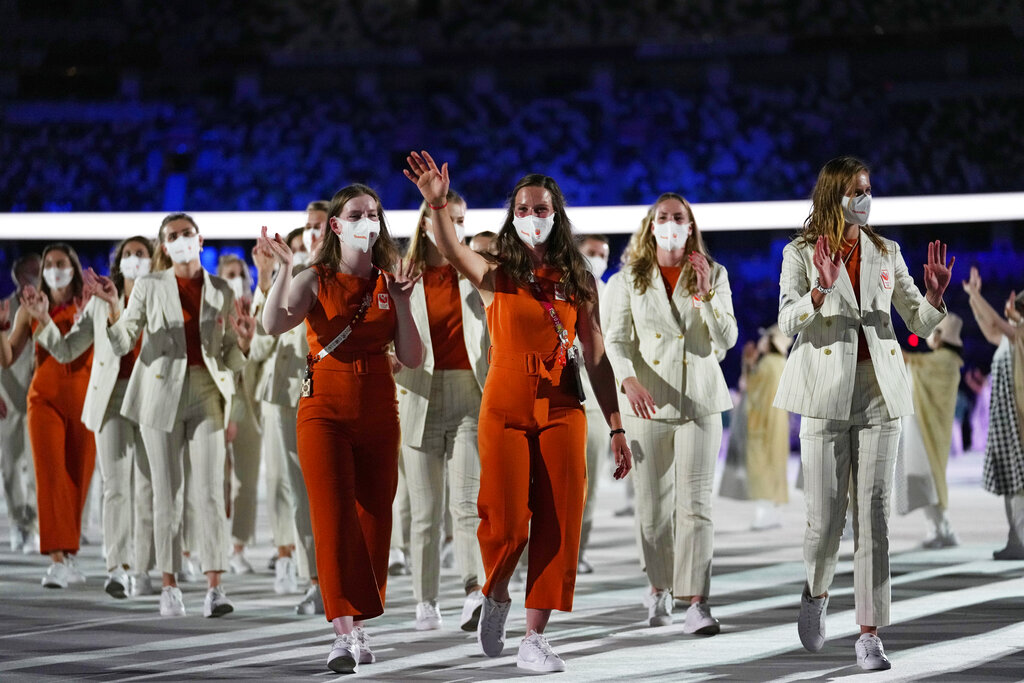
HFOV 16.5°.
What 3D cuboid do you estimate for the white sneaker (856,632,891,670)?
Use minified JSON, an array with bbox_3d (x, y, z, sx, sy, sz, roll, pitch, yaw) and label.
[{"bbox_3d":[1.308,1.120,12.760,0.105,0.120,0.280,0,-1,-12],"label":"white sneaker"}]

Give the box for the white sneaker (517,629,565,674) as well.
[{"bbox_3d":[0.106,1.114,12.640,0.105,0.120,0.280,1,-1,-27],"label":"white sneaker"}]

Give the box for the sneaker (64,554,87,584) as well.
[{"bbox_3d":[-2.303,1.203,18.600,0.105,0.115,0.280,0,7,-20],"label":"sneaker"}]

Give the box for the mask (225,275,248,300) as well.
[{"bbox_3d":[-1.505,-0.290,19.300,0.135,0.125,0.090,0,-1,-27],"label":"mask"}]

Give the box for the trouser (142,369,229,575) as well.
[{"bbox_3d":[-1.444,0.571,15.600,0.400,0.930,0.420,0,-1,-8],"label":"trouser"}]

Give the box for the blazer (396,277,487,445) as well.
[{"bbox_3d":[-0.291,0.075,14.750,0.500,0.730,0.360,0,-1,-9],"label":"blazer"}]

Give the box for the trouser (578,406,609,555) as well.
[{"bbox_3d":[0.341,0.671,19.100,0.390,1.010,0.400,0,-1,0],"label":"trouser"}]

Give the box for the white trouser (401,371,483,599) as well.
[{"bbox_3d":[-0.273,0.596,14.600,0.360,0.950,0.400,0,-1,-6],"label":"white trouser"}]

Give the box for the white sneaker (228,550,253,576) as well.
[{"bbox_3d":[-1.476,1.209,19.250,0.105,0.115,0.280,0,-1,-20],"label":"white sneaker"}]

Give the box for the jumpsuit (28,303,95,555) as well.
[{"bbox_3d":[-2.299,0.444,18.000,0.370,1.290,0.360,0,-1,0],"label":"jumpsuit"}]

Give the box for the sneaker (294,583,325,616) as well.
[{"bbox_3d":[-0.879,1.138,15.600,0.107,0.118,0.285,-1,-3,17],"label":"sneaker"}]

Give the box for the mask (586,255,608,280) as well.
[{"bbox_3d":[0.445,-0.400,18.800,0.138,0.125,0.085,0,-1,-25],"label":"mask"}]

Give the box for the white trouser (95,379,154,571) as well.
[{"bbox_3d":[-1.886,0.652,17.300,0.340,0.940,0.420,0,-1,0],"label":"white trouser"}]

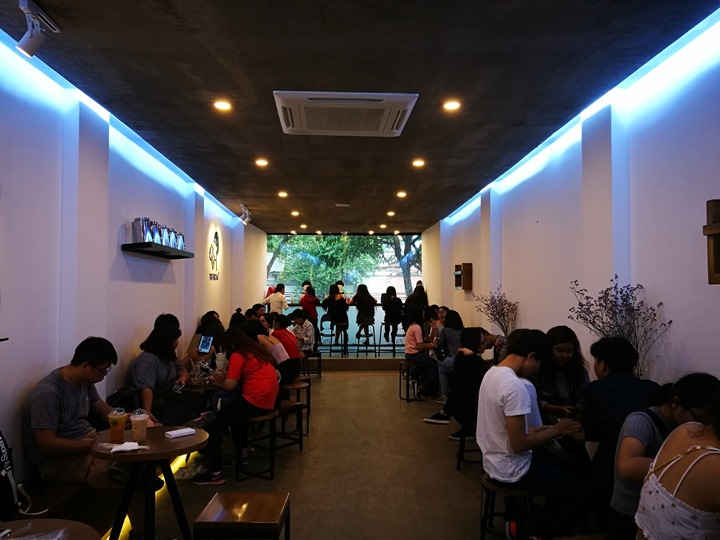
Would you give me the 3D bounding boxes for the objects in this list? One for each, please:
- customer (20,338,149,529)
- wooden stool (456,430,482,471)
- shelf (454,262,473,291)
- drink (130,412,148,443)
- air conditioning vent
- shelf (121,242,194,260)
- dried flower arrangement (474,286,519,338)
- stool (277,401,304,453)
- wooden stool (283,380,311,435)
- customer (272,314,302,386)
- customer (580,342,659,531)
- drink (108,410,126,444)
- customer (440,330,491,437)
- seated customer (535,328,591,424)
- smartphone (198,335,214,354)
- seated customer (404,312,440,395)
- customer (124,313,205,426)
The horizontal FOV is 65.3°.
[{"bbox_3d":[-1.483,0.944,3.040,0.740,1.180,0.500,0,-2,1],"label":"customer"},{"bbox_3d":[0.972,1.351,4.524,0.350,0.480,0.350,-1,-2,18],"label":"wooden stool"},{"bbox_3d":[1.583,0.118,8.598,0.150,0.400,0.500,0,-2,-2],"label":"shelf"},{"bbox_3d":[-1.151,0.809,2.933,0.100,0.163,0.100,0,-2,-2],"label":"drink"},{"bbox_3d":[-0.113,-1.143,4.098,0.950,0.070,0.950,0,-2,-3],"label":"air conditioning vent"},{"bbox_3d":[-1.863,-0.172,5.288,0.255,0.050,1.320,0,-2,-1],"label":"shelf"},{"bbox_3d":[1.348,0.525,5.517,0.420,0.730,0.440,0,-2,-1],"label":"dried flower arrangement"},{"bbox_3d":[-0.801,1.473,5.210,0.360,0.440,0.360,-2,-3,43],"label":"stool"},{"bbox_3d":[-0.671,1.397,5.634,0.350,0.480,0.350,0,-2,-1],"label":"wooden stool"},{"bbox_3d":[-1.008,1.163,6.857,0.660,1.180,0.450,-1,-2,28],"label":"customer"},{"bbox_3d":[1.193,0.921,2.795,0.480,1.200,0.740,1,-2,-21],"label":"customer"},{"bbox_3d":[-1.200,0.775,2.780,0.095,0.165,0.095,0,-2,-1],"label":"drink"},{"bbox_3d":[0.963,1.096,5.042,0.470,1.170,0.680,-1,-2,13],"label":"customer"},{"bbox_3d":[1.303,0.993,3.603,0.480,1.270,0.700,-1,-2,16],"label":"seated customer"},{"bbox_3d":[-1.230,0.597,4.500,0.082,0.150,0.010,15,-18,-10],"label":"smartphone"},{"bbox_3d":[0.889,1.184,7.709,0.600,1.190,0.440,0,-2,-13],"label":"seated customer"},{"bbox_3d":[-1.488,0.976,4.480,0.780,1.230,0.500,1,-3,-27],"label":"customer"}]

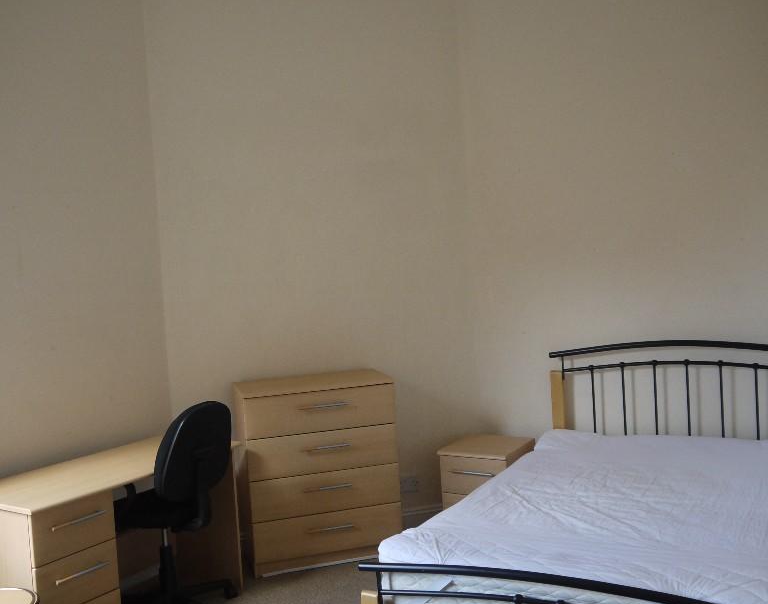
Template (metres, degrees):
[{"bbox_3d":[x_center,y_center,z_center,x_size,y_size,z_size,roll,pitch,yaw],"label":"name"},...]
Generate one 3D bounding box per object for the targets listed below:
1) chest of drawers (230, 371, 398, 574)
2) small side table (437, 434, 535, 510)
[{"bbox_3d":[-0.357,0.891,4.475,0.791,0.939,0.406,-4,3,-17],"label":"chest of drawers"},{"bbox_3d":[0.601,1.056,4.740,0.409,0.472,0.450,-1,4,30],"label":"small side table"}]

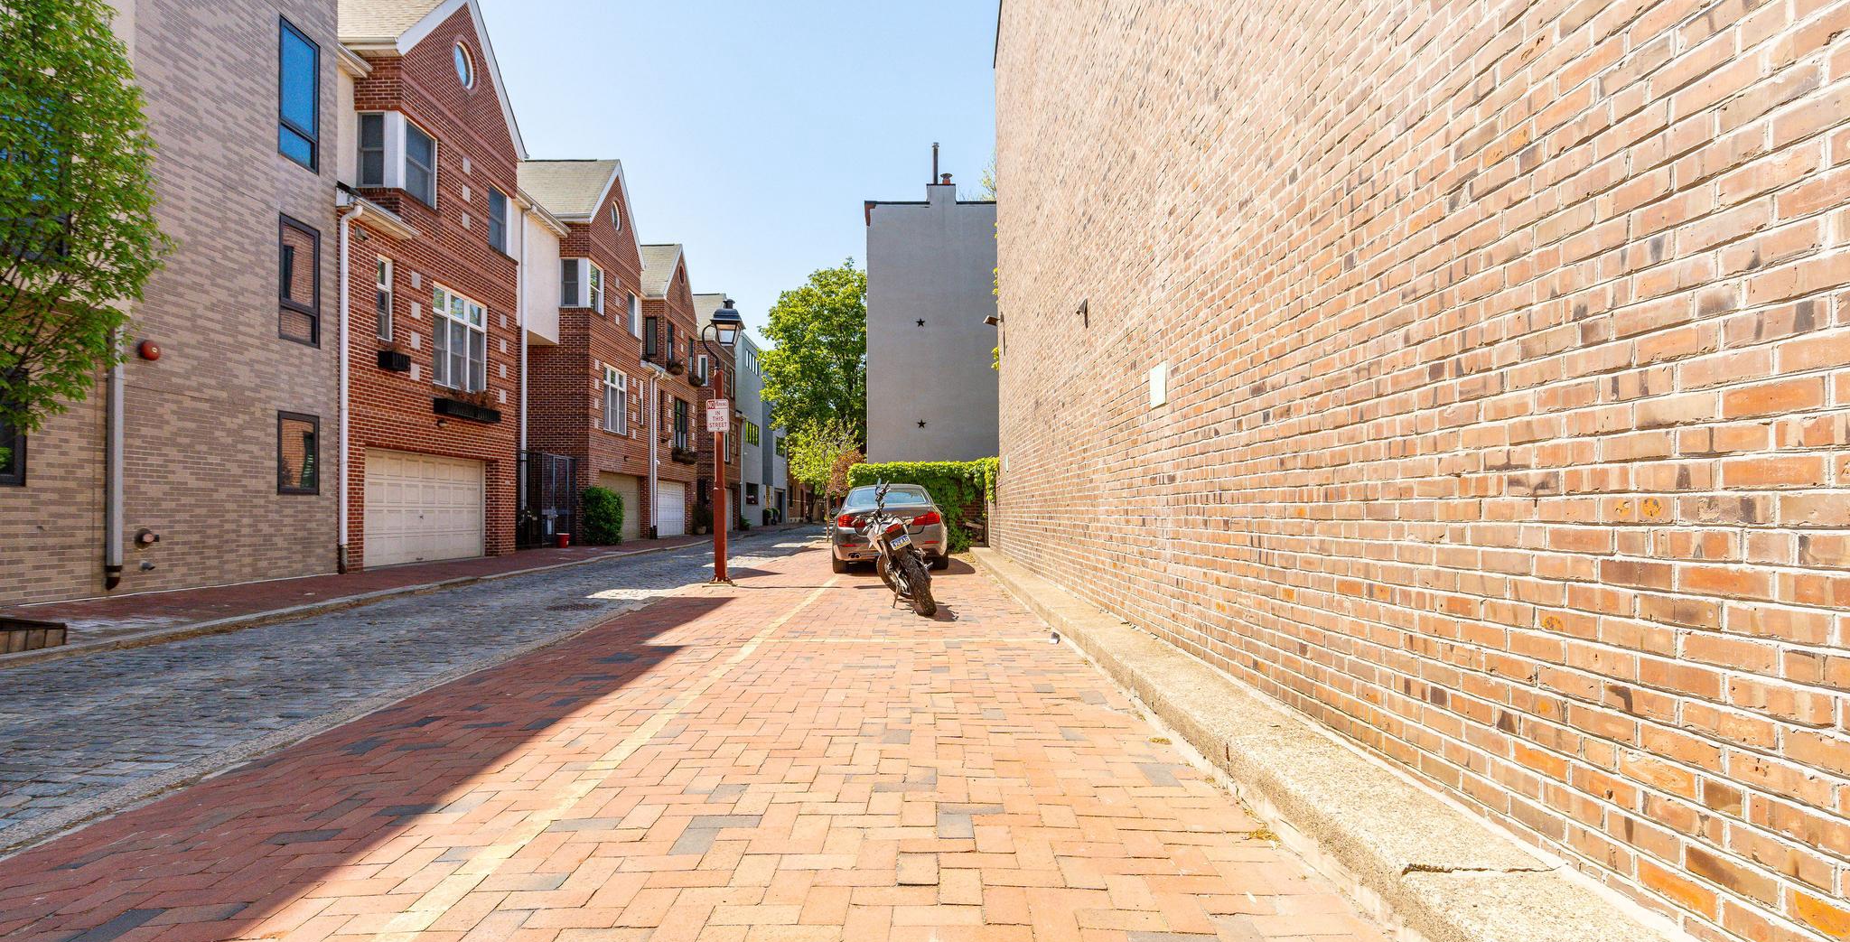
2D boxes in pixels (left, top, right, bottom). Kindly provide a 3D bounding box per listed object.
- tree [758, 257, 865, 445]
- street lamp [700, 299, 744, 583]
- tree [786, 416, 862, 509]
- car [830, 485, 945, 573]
[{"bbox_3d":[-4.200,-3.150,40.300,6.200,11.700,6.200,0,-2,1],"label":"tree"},{"bbox_3d":[-2.860,-0.410,13.100,0.600,3.970,0.520,0,-2,0],"label":"street lamp"},{"bbox_3d":[-3.120,0.220,28.600,2.400,3.800,2.400,0,-2,1],"label":"tree"},{"bbox_3d":[-0.590,0.945,16.150,1.870,1.460,4.850,0,-2,-2],"label":"car"}]

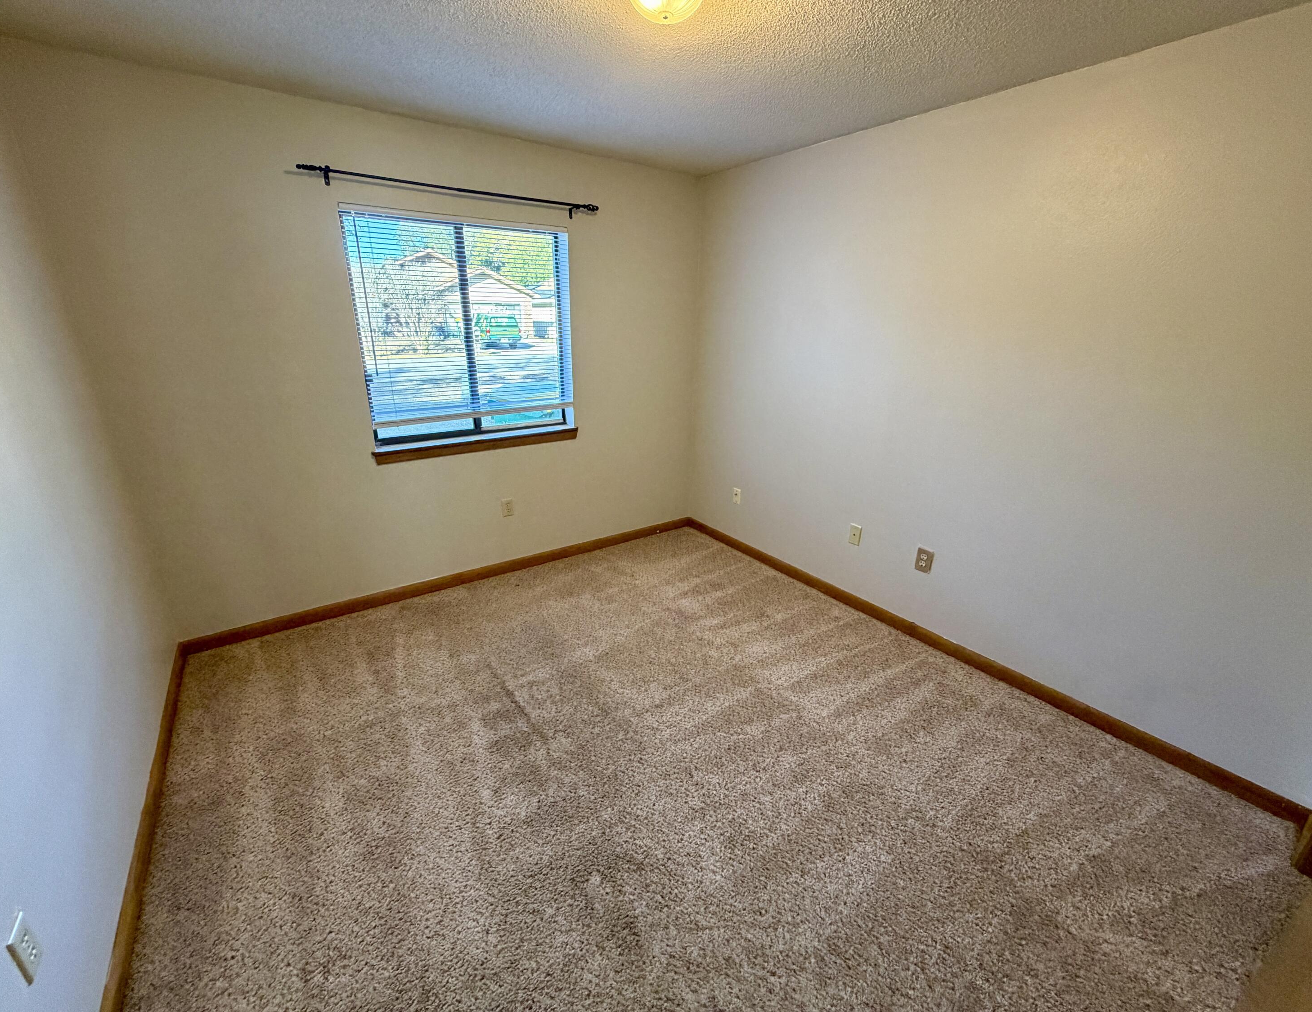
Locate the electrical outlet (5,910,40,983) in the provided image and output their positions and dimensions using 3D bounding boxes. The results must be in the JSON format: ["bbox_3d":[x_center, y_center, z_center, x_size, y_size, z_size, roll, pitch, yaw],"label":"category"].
[{"bbox_3d":[-1.172,0.825,1.018,0.008,0.115,0.070,-12,23,-33],"label":"electrical outlet"}]

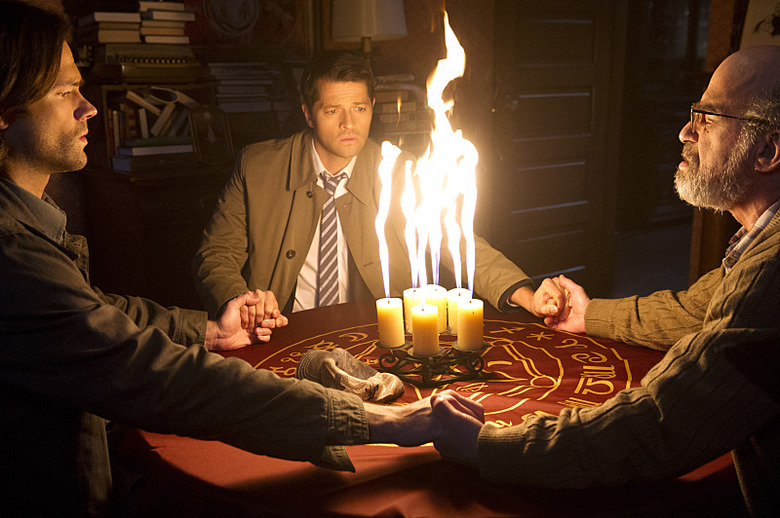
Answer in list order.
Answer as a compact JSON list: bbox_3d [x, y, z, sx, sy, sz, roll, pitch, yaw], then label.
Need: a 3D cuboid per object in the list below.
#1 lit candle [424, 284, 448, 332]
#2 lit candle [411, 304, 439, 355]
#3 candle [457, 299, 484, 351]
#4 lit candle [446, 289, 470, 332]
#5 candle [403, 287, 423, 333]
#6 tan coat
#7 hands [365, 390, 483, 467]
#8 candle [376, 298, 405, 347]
[{"bbox_3d":[0.090,0.101,1.683,0.048,0.080,0.048,-3,11,0],"label":"lit candle"},{"bbox_3d":[0.063,0.129,1.546,0.048,0.080,0.048,-3,11,0],"label":"lit candle"},{"bbox_3d":[0.146,0.120,1.573,0.048,0.080,0.048,-3,11,0],"label":"candle"},{"bbox_3d":[0.136,0.103,1.661,0.048,0.080,0.048,-3,11,0],"label":"lit candle"},{"bbox_3d":[0.051,0.102,1.686,0.048,0.080,0.048,-3,11,0],"label":"candle"},{"bbox_3d":[-0.106,0.030,2.073,0.740,0.660,0.520,-5,12,-13],"label":"tan coat"},{"bbox_3d":[0.053,0.238,1.246,0.165,0.088,0.105,-3,11,0],"label":"hands"},{"bbox_3d":[0.002,0.120,1.606,0.048,0.080,0.048,-3,11,0],"label":"candle"}]

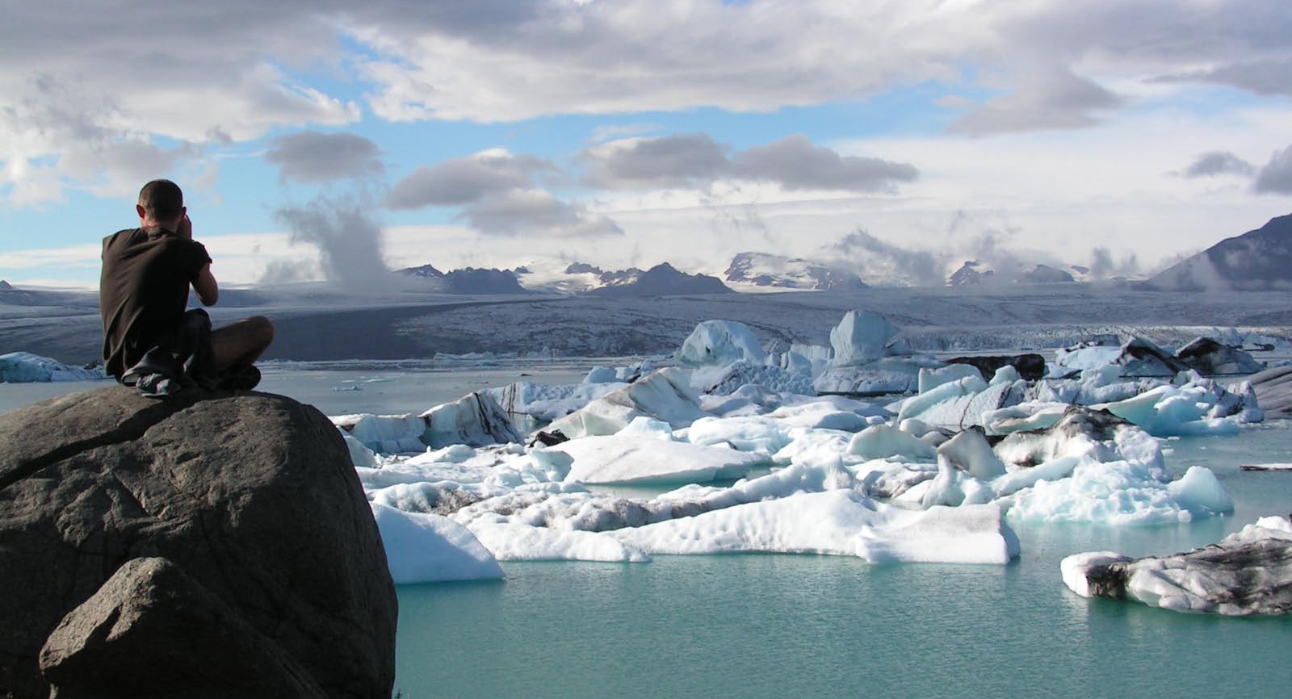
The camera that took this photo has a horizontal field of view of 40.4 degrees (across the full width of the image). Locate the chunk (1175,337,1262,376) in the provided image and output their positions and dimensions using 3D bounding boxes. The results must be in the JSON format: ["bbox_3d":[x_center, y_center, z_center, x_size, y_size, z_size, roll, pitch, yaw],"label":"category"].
[{"bbox_3d":[78.370,0.967,240.000,11.670,5.060,8.500,-1,0,18],"label":"chunk"}]

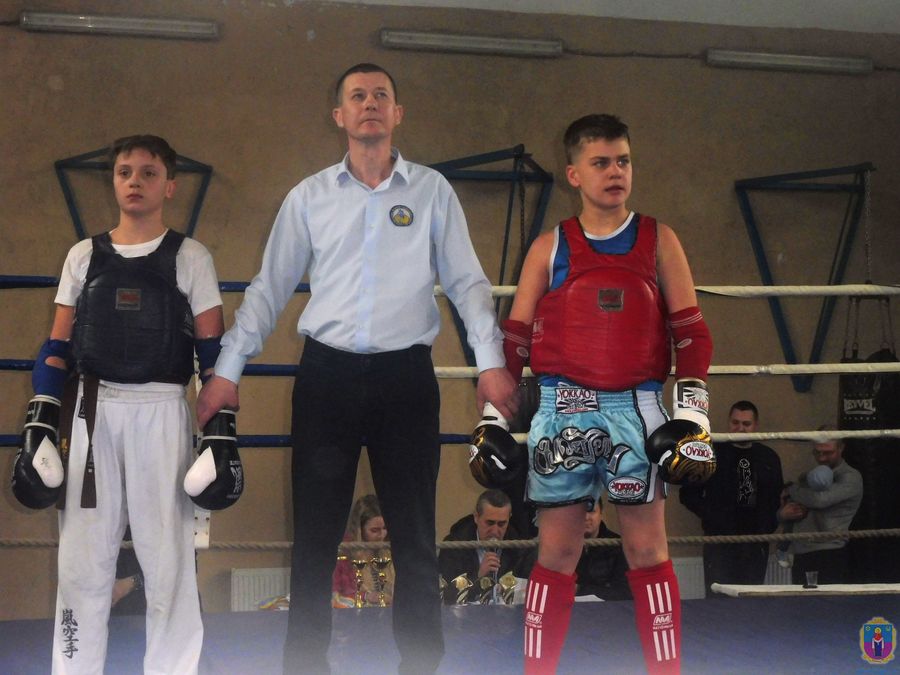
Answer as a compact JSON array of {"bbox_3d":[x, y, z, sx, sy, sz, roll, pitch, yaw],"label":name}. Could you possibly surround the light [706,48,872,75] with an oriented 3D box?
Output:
[{"bbox_3d":[2.404,-1.947,12.150,1.270,0.120,0.110,0,-2,-13],"label":"light"}]

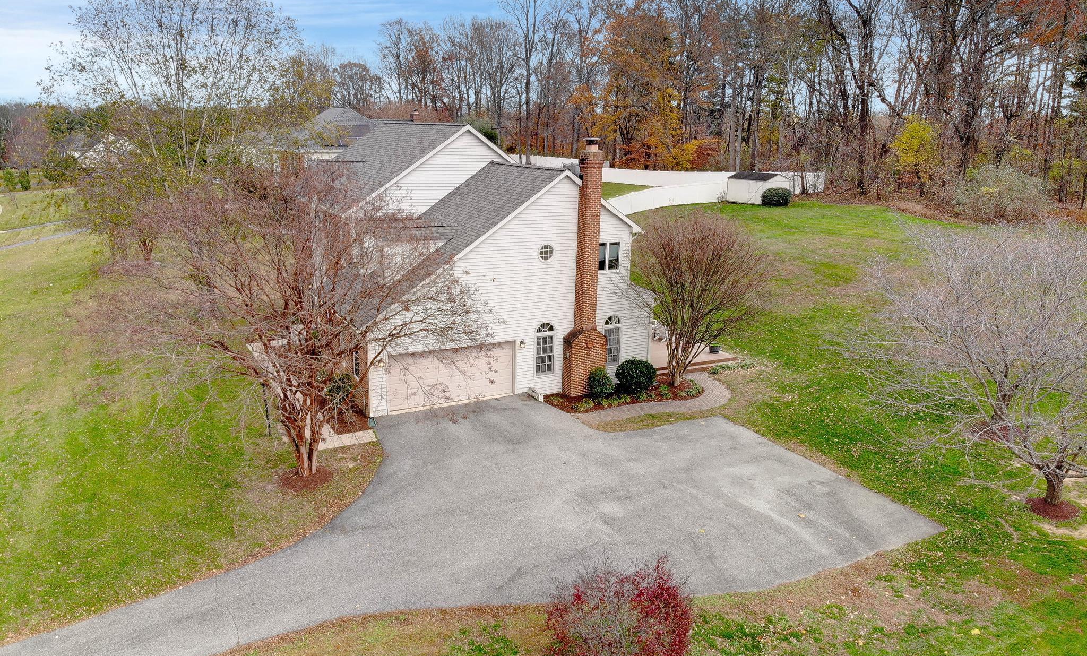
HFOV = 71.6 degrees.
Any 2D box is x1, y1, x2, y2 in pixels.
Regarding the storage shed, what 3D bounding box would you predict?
[{"bbox_3d":[20.085,-13.106,70.581,3.200,2.700,4.650,-7,17,-30],"label":"storage shed"}]

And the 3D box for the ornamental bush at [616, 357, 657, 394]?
[{"bbox_3d":[3.622,1.858,29.489,1.620,1.440,1.580,1,15,0],"label":"ornamental bush"}]

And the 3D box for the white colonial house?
[{"bbox_3d":[-4.950,-4.325,35.145,12.400,10.150,19.700,-6,17,-27],"label":"white colonial house"}]

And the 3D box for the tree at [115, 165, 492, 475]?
[{"bbox_3d":[-6.297,-0.019,20.552,9.800,8.700,8.900,1,15,0],"label":"tree"}]

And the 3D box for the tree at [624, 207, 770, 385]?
[{"bbox_3d":[5.955,-1.085,29.967,5.700,7.000,5.500,1,15,0],"label":"tree"}]

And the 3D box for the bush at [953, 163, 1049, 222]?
[{"bbox_3d":[33.900,-10.100,56.000,6.500,4.200,5.800,1,15,0],"label":"bush"}]

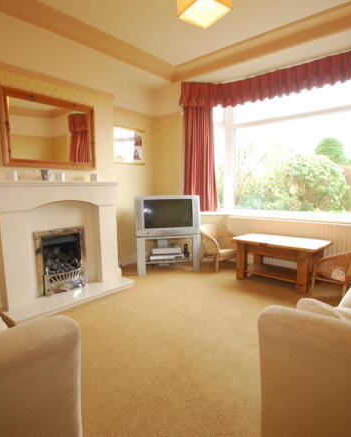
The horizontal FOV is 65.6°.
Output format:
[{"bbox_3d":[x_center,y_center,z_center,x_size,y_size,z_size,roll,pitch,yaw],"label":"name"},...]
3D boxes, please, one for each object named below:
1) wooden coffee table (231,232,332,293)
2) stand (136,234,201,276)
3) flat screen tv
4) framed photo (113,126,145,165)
[{"bbox_3d":[1.114,0.463,2.981,0.872,0.469,0.474,5,10,40],"label":"wooden coffee table"},{"bbox_3d":[-0.108,0.412,3.493,0.763,0.480,0.436,-2,7,-11],"label":"stand"},{"bbox_3d":[-0.120,-0.056,3.455,0.768,0.465,0.480,-2,7,-11],"label":"flat screen tv"},{"bbox_3d":[-0.604,-0.948,3.594,0.024,0.447,0.556,5,10,40],"label":"framed photo"}]

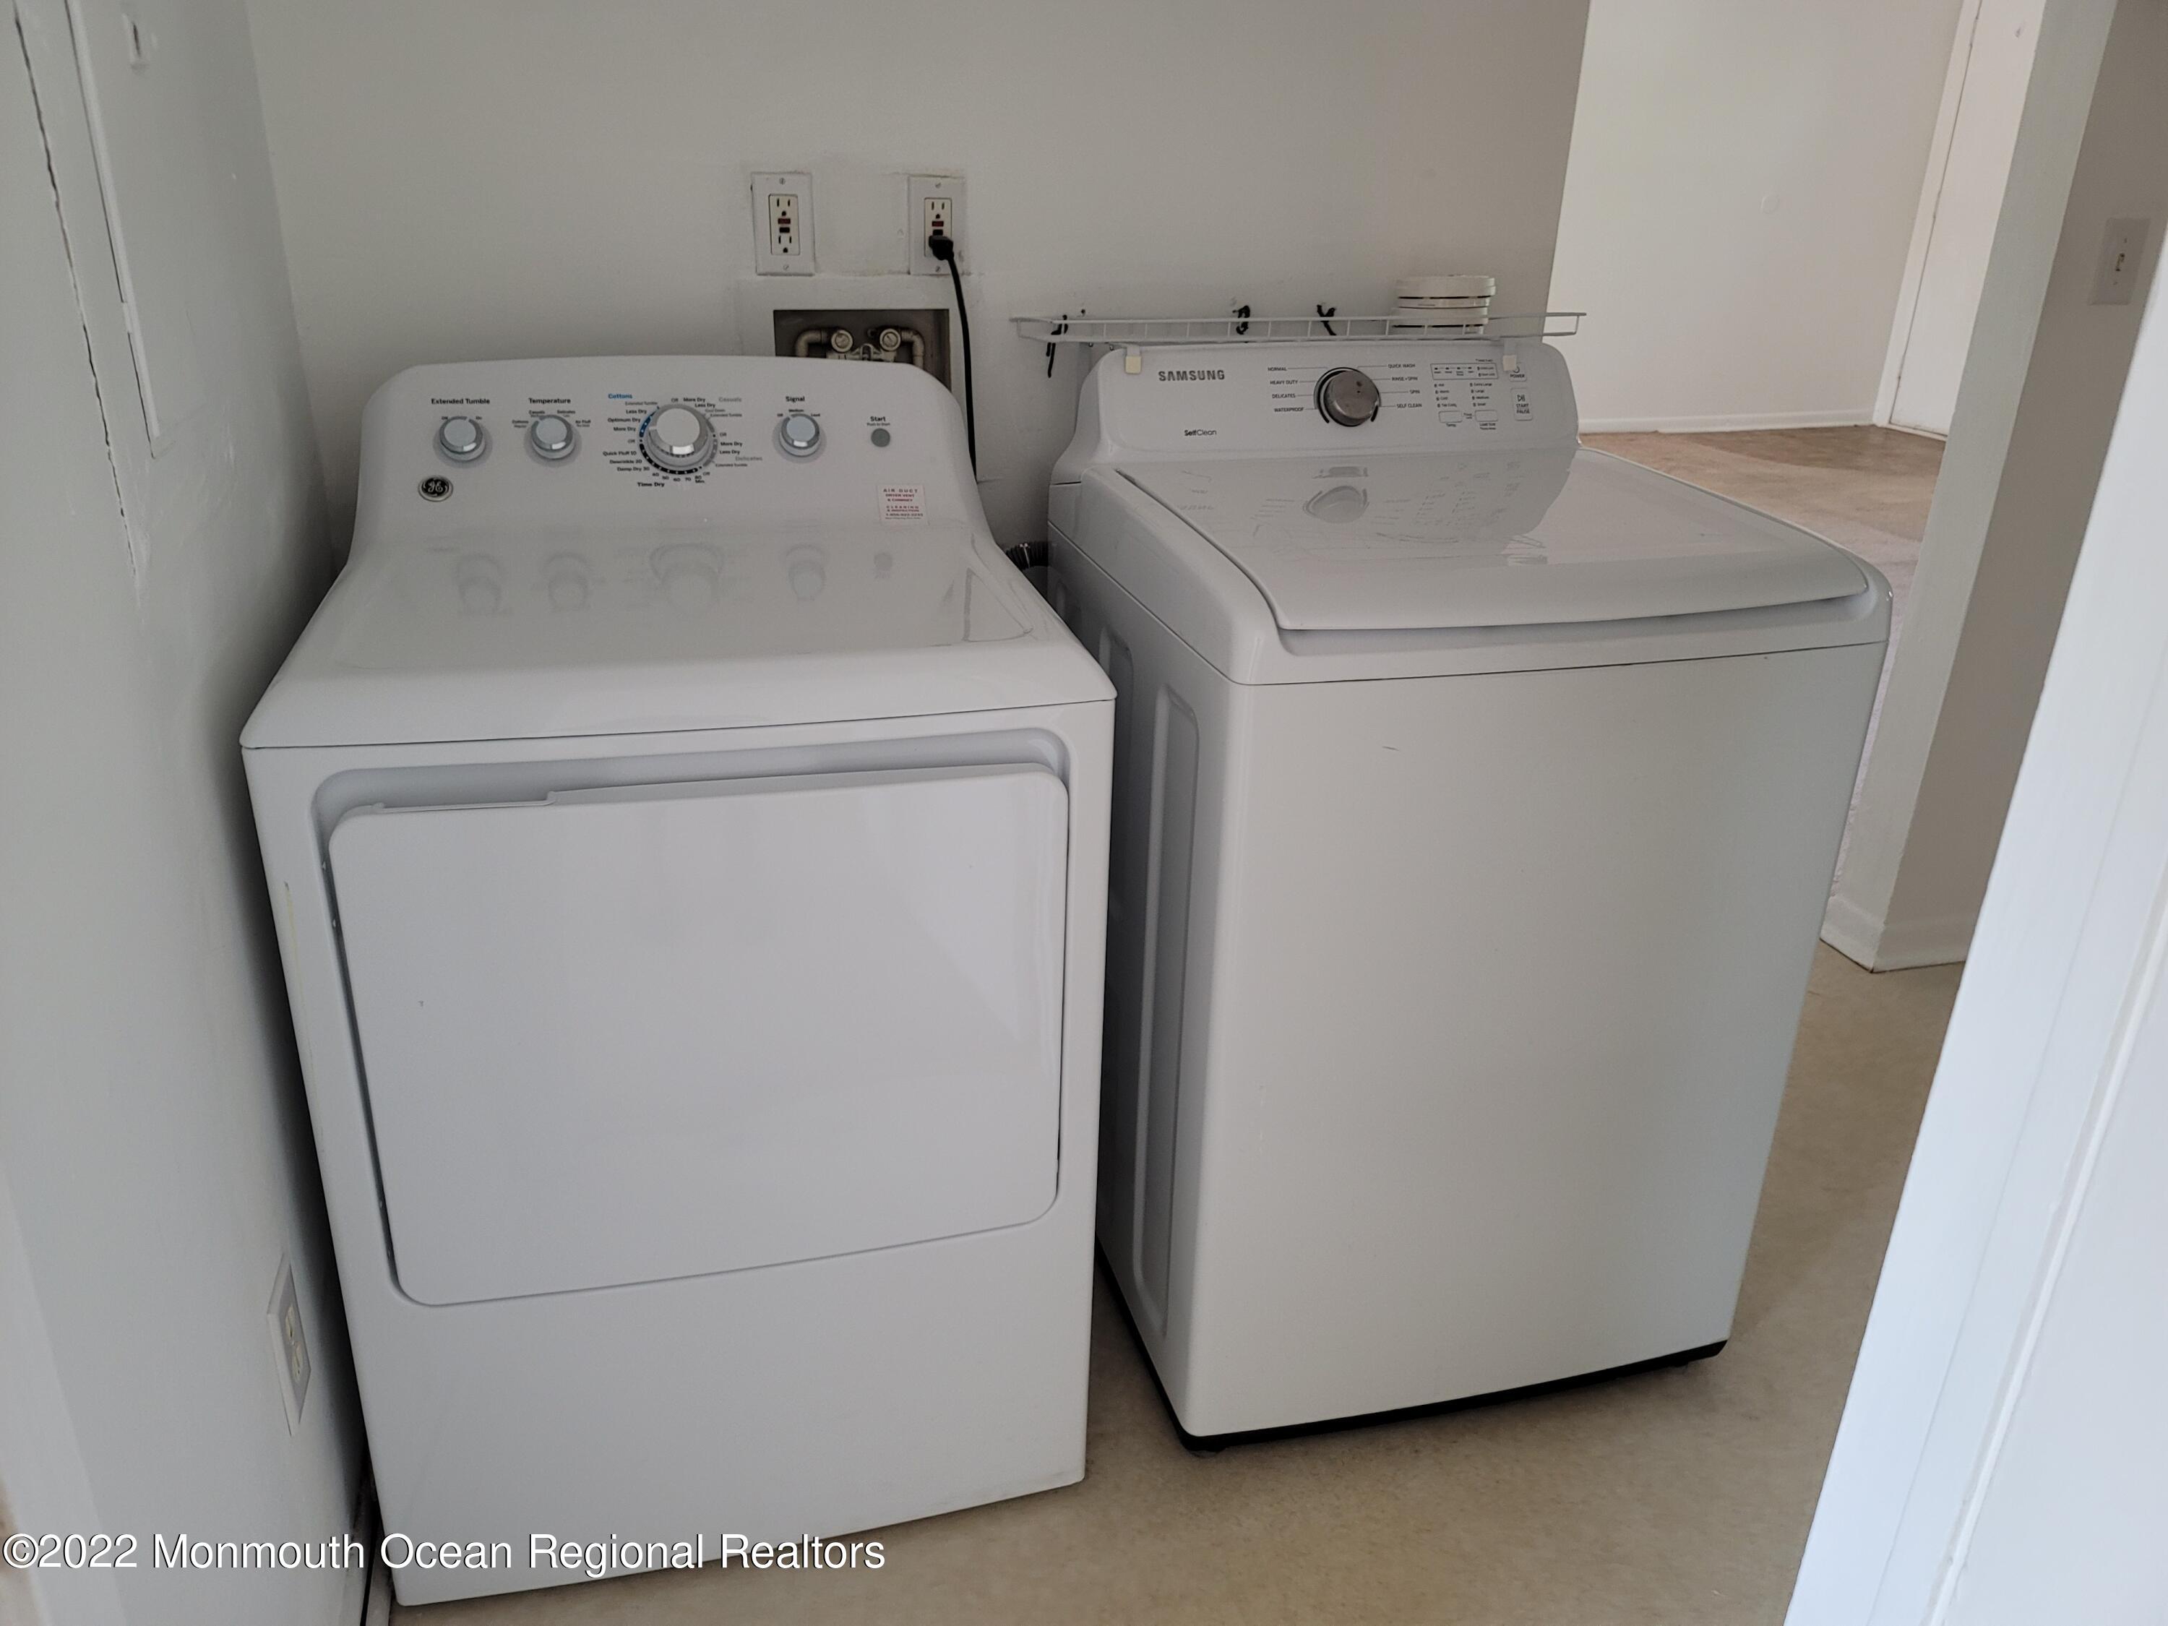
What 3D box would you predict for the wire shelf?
[{"bbox_3d":[0.296,-0.626,2.028,0.775,0.038,0.165,-5,23,-16],"label":"wire shelf"}]

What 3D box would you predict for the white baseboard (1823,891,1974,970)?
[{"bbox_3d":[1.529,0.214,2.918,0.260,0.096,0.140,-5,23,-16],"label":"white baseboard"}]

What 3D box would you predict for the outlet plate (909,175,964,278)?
[{"bbox_3d":[-0.178,-0.723,1.932,0.071,0.115,0.012,-5,23,-16],"label":"outlet plate"}]

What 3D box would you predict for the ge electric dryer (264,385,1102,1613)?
[{"bbox_3d":[-0.400,0.111,1.695,0.685,1.105,0.715,-4,23,-14],"label":"ge electric dryer"}]

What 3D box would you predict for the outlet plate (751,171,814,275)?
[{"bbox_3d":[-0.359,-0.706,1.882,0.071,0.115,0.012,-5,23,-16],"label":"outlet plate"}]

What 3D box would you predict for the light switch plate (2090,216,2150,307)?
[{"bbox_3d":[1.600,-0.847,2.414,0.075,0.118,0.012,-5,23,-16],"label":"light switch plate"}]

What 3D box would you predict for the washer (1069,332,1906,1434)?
[{"bbox_3d":[0.367,0.043,1.907,0.690,1.115,0.725,-4,23,-15],"label":"washer"}]

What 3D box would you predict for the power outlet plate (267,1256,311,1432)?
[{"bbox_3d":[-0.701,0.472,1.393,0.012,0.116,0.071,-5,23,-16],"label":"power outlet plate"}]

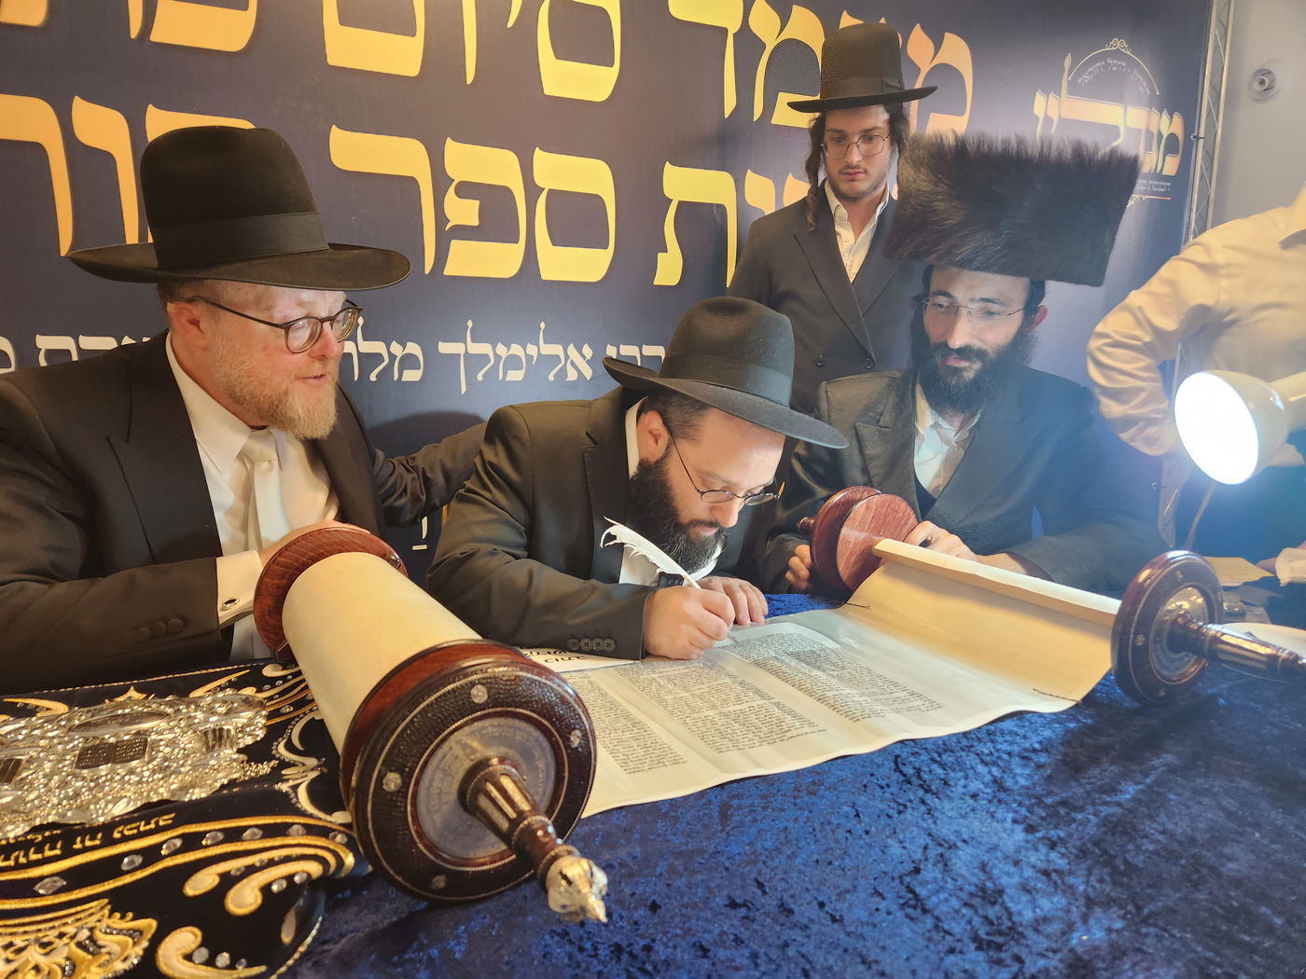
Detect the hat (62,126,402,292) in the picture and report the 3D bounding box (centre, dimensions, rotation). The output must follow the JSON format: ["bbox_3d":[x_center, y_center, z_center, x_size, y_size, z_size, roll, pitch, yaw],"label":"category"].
[{"bbox_3d":[-0.460,-0.306,0.957,0.370,0.155,0.330,8,17,23],"label":"hat"}]

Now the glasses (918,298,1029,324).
[{"bbox_3d":[0.506,-0.285,1.327,0.140,0.040,0.140,9,23,41],"label":"glasses"}]

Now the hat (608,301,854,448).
[{"bbox_3d":[0.107,-0.172,1.215,0.365,0.150,0.330,20,12,37],"label":"hat"}]

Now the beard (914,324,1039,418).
[{"bbox_3d":[0.487,-0.181,1.315,0.150,0.135,0.110,9,23,41],"label":"beard"}]

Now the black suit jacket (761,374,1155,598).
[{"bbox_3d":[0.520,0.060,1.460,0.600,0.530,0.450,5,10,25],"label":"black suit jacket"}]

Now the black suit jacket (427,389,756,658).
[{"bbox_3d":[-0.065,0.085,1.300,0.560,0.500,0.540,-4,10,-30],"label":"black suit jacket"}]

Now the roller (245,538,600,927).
[{"bbox_3d":[-0.242,0.151,0.779,0.165,0.165,0.830,0,8,-32],"label":"roller"}]

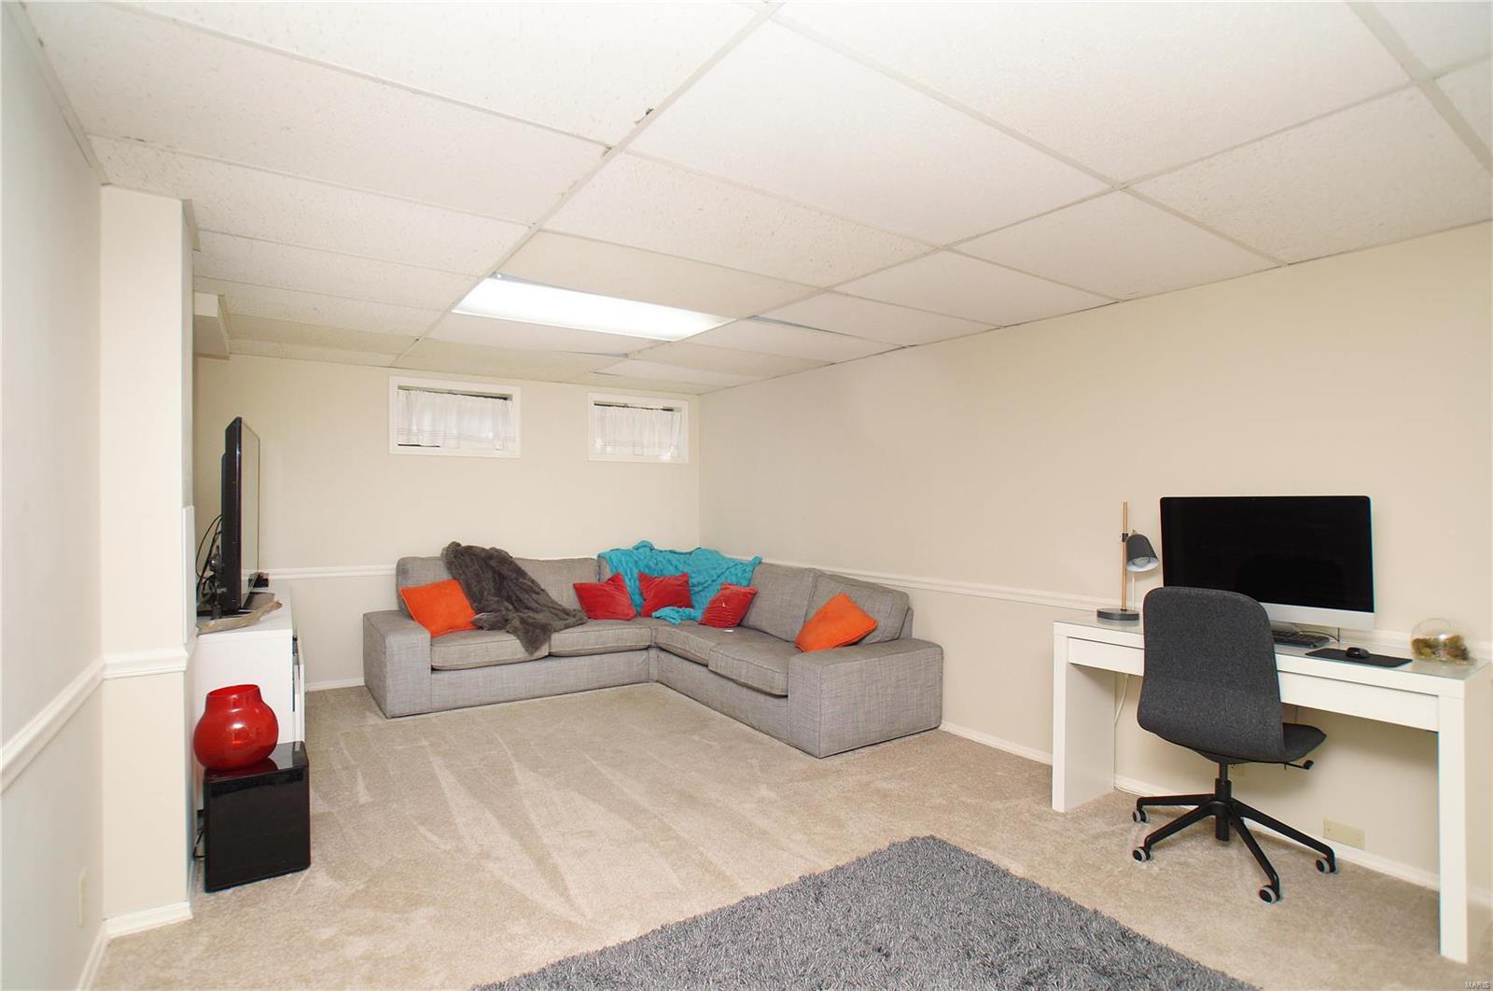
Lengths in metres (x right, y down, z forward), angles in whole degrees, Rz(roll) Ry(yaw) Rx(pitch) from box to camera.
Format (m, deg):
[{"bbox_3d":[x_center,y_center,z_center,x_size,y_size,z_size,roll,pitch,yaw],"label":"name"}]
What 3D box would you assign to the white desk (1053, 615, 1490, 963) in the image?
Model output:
[{"bbox_3d":[1.799,0.914,2.434,0.415,0.785,1.190,0,-1,-38],"label":"white desk"}]

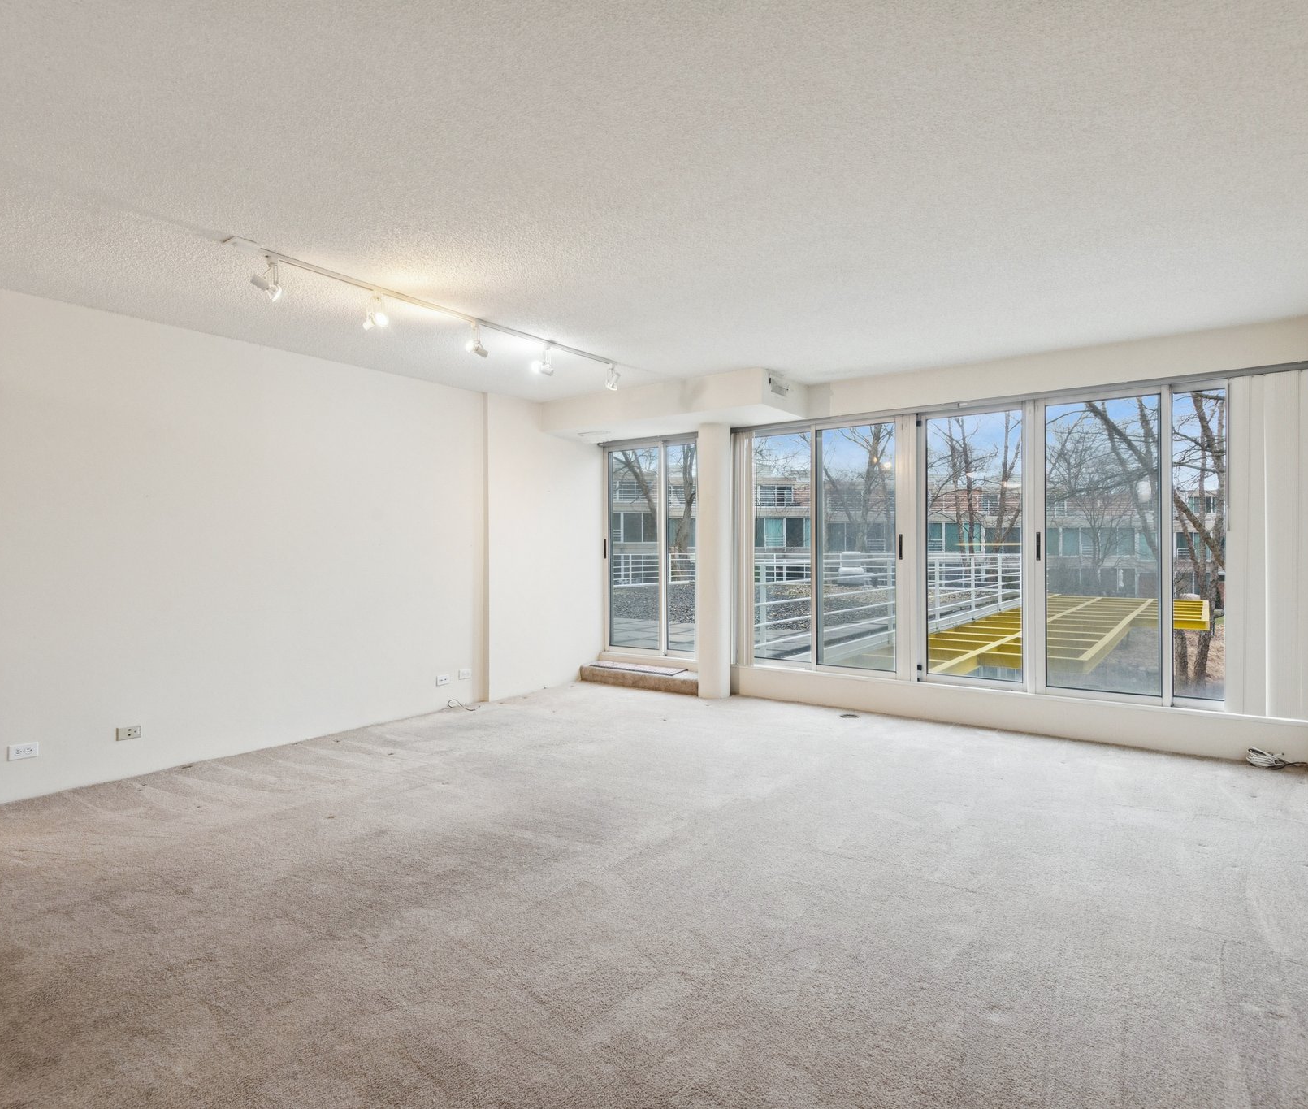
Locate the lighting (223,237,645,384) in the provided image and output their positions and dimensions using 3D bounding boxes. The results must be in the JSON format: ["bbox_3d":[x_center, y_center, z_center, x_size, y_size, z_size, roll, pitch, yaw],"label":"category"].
[{"bbox_3d":[-0.974,-1.164,3.949,0.227,0.209,2.462,0,0,37],"label":"lighting"}]

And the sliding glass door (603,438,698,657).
[{"bbox_3d":[0.065,-0.062,6.663,1.291,1.996,0.107,0,0,37],"label":"sliding glass door"}]

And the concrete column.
[{"bbox_3d":[0.498,0.045,6.078,0.268,2.253,0.268,0,0,0],"label":"concrete column"}]

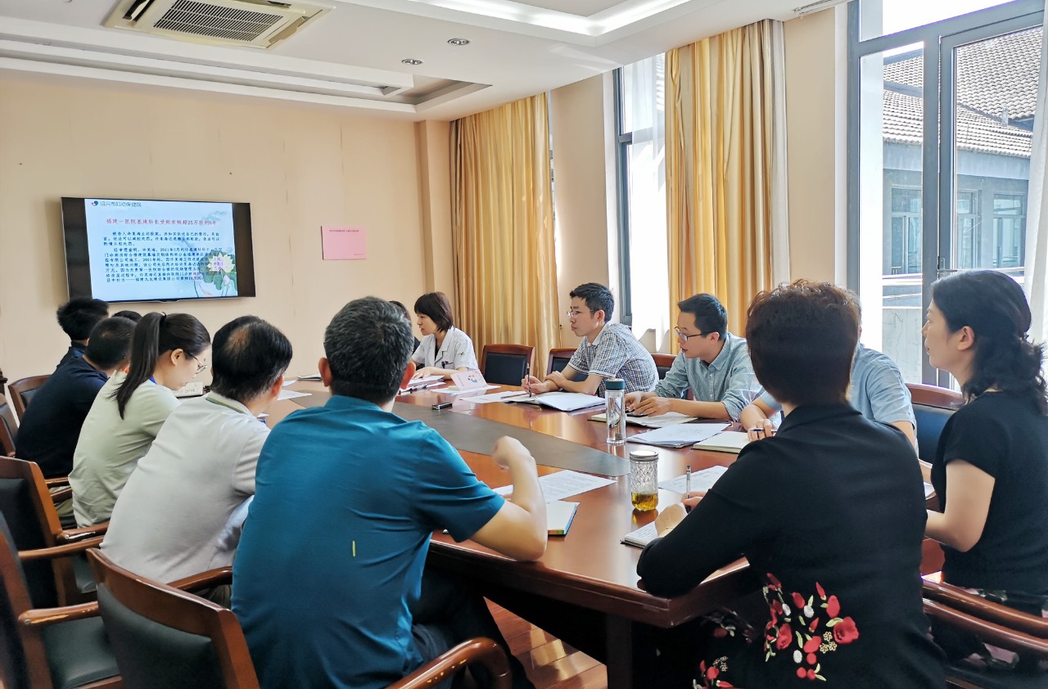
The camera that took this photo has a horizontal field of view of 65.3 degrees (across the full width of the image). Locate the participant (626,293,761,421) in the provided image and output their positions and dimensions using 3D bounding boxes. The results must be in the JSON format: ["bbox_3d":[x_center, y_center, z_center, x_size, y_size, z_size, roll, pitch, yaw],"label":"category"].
[{"bbox_3d":[0.813,0.396,3.304,0.760,1.220,0.580,-7,6,-43],"label":"participant"}]

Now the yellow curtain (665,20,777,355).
[{"bbox_3d":[1.349,-0.636,5.518,0.140,2.800,0.860,-6,6,-37],"label":"yellow curtain"}]

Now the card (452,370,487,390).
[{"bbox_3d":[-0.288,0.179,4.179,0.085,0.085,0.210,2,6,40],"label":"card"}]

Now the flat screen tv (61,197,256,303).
[{"bbox_3d":[-2.829,-0.728,6.438,1.375,0.790,0.080,-6,6,-37],"label":"flat screen tv"}]

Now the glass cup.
[{"bbox_3d":[0.282,0.317,1.936,0.070,0.136,0.070,-2,5,0],"label":"glass cup"}]

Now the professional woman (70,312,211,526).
[{"bbox_3d":[-1.165,0.504,2.767,0.760,1.240,0.500,-6,6,-37],"label":"professional woman"}]

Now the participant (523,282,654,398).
[{"bbox_3d":[0.341,0.337,3.946,0.760,1.270,0.540,-4,5,-24],"label":"participant"}]

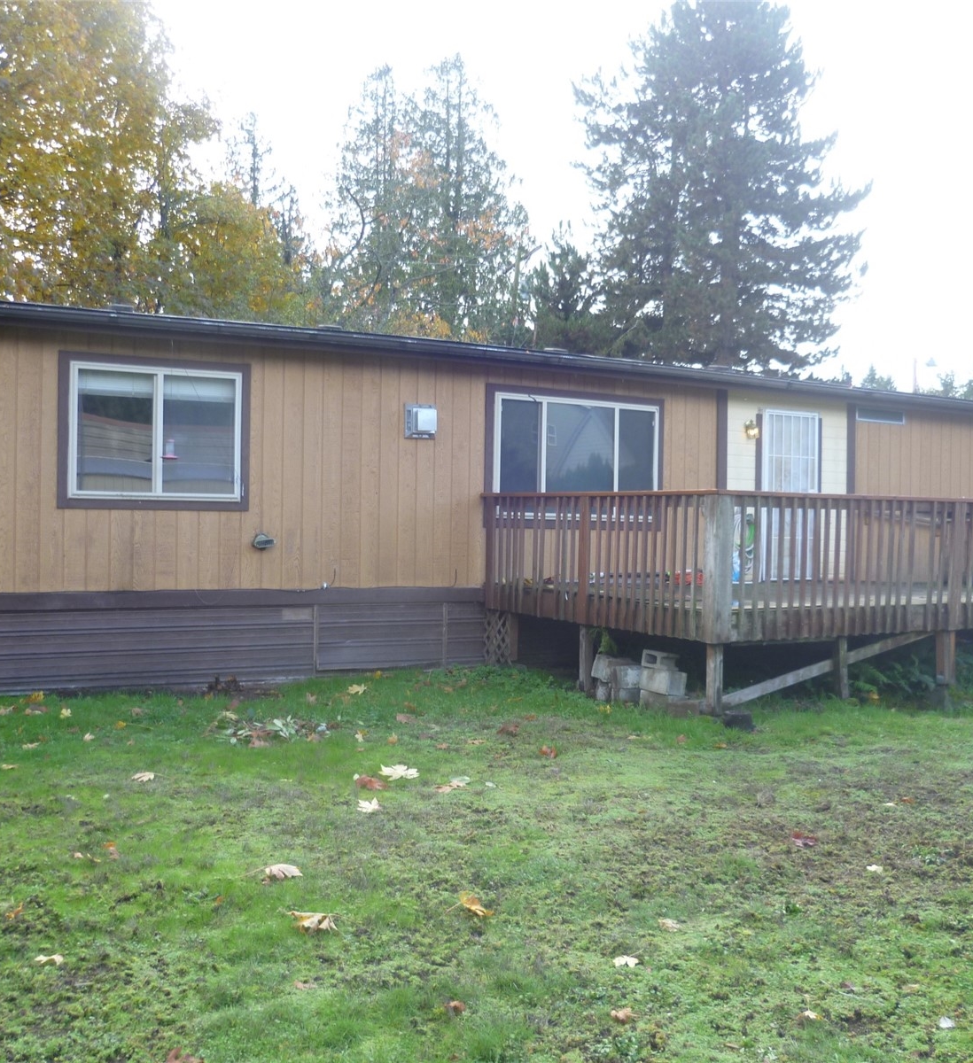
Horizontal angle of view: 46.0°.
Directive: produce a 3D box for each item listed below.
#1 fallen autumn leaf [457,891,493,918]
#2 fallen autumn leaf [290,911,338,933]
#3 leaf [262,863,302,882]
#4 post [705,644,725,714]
[{"bbox_3d":[-0.046,1.462,4.500,0.140,0.060,0.130,1,1,0],"label":"fallen autumn leaf"},{"bbox_3d":[-0.643,1.454,4.270,0.170,0.050,0.130,1,1,0],"label":"fallen autumn leaf"},{"bbox_3d":[-0.861,1.437,4.830,0.160,0.050,0.120,1,1,0],"label":"leaf"},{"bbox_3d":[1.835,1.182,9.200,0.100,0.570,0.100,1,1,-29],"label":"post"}]

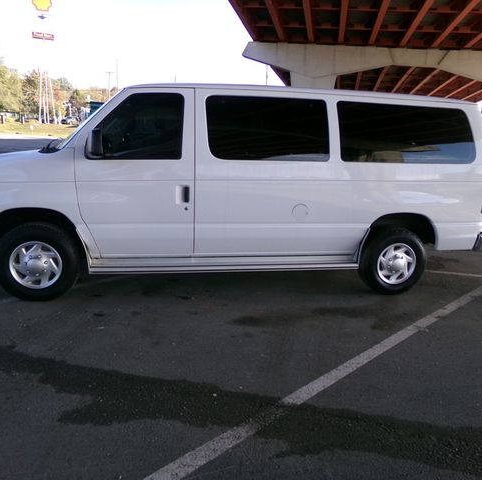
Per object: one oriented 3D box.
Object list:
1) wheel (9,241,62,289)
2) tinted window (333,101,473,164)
[{"bbox_3d":[-1.875,0.222,4.112,0.442,0.442,0.160,-1,12,-13],"label":"wheel"},{"bbox_3d":[1.613,-1.027,4.305,1.410,0.571,0.060,-1,2,-8],"label":"tinted window"}]

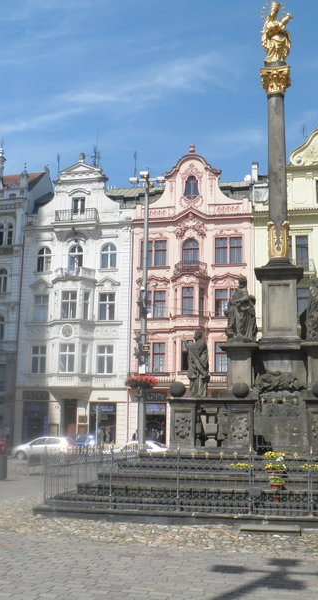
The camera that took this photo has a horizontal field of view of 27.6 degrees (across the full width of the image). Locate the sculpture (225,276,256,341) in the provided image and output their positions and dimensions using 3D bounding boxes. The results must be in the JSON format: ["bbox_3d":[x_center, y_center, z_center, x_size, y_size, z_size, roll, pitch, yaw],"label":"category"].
[{"bbox_3d":[1.914,0.214,15.057,0.756,1.562,0.500,-2,-12,15],"label":"sculpture"}]

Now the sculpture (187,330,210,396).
[{"bbox_3d":[0.890,1.494,14.800,0.500,1.530,0.530,2,-11,-8],"label":"sculpture"}]

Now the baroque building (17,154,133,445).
[{"bbox_3d":[-5.211,0.659,55.749,8.930,23.210,11.000,-1,-11,12],"label":"baroque building"}]

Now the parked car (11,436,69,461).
[{"bbox_3d":[-7.257,9.252,40.300,3.900,1.460,1.700,-1,-11,12],"label":"parked car"}]

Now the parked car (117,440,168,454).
[{"bbox_3d":[-1.370,9.709,41.395,4.400,1.450,1.750,-2,-12,12],"label":"parked car"}]

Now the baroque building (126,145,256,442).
[{"bbox_3d":[3.630,0.501,56.899,9.962,25.456,10.000,-2,-12,12],"label":"baroque building"}]

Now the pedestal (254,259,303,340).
[{"bbox_3d":[2.999,0.023,16.200,1.220,1.950,1.220,-1,-11,12],"label":"pedestal"}]

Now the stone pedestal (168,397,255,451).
[{"bbox_3d":[1.185,2.749,14.400,1.920,1.160,0.900,-1,-11,12],"label":"stone pedestal"}]

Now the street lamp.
[{"bbox_3d":[-0.647,0.684,26.376,1.500,12.581,1.500,-2,-12,12],"label":"street lamp"}]

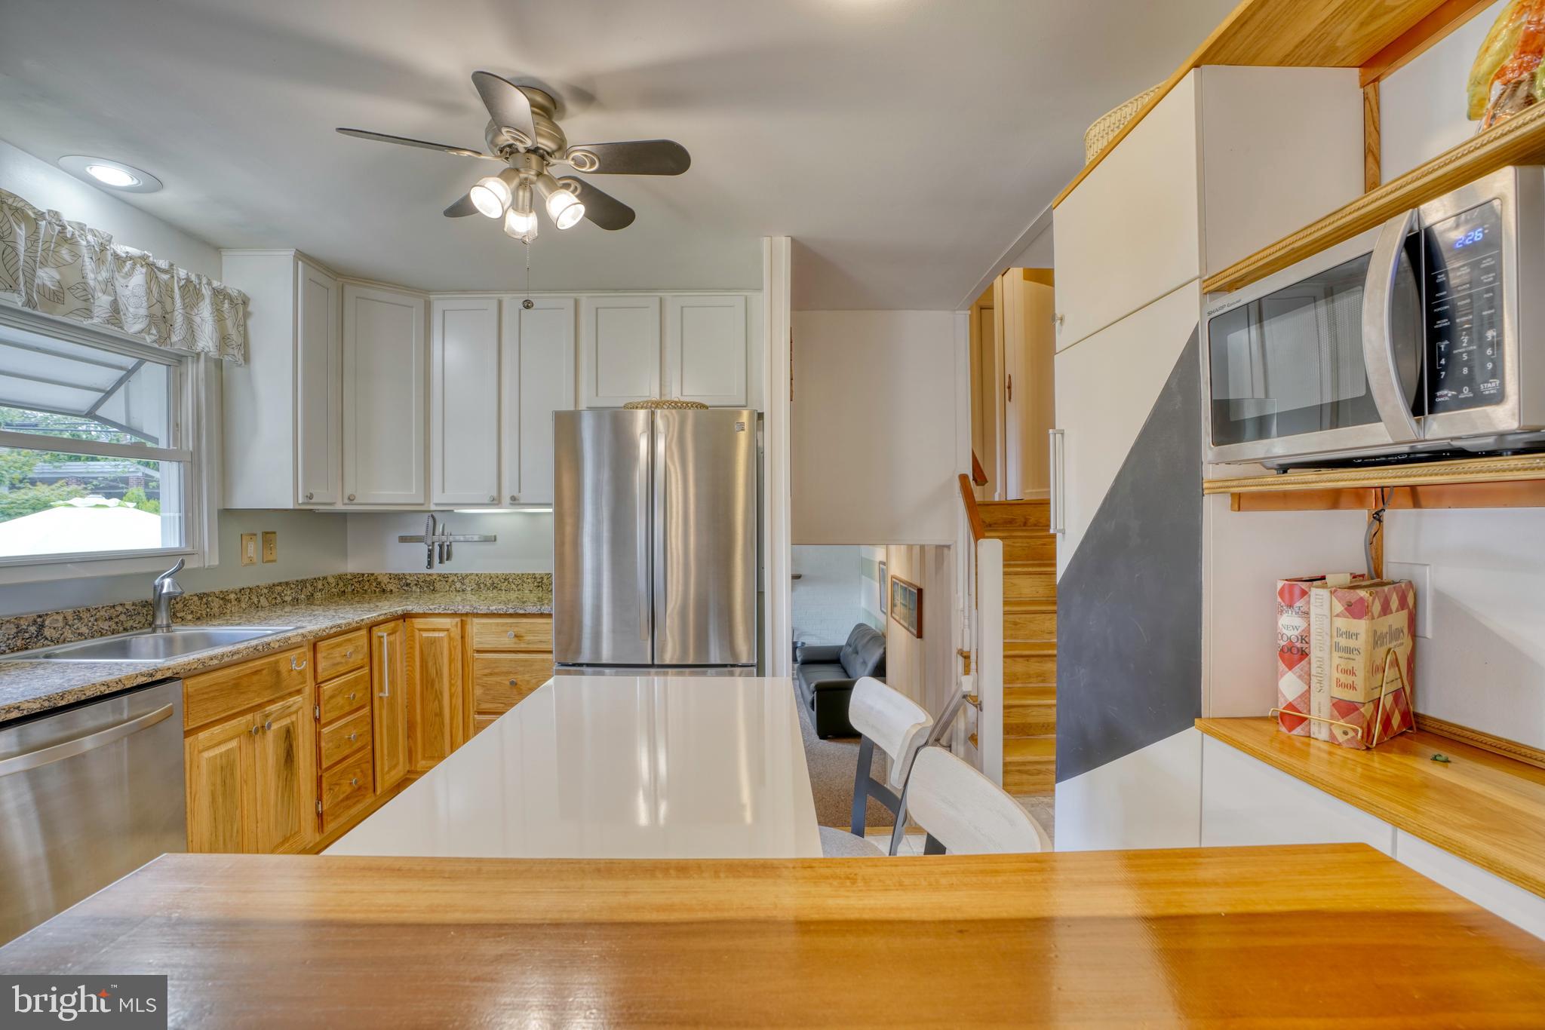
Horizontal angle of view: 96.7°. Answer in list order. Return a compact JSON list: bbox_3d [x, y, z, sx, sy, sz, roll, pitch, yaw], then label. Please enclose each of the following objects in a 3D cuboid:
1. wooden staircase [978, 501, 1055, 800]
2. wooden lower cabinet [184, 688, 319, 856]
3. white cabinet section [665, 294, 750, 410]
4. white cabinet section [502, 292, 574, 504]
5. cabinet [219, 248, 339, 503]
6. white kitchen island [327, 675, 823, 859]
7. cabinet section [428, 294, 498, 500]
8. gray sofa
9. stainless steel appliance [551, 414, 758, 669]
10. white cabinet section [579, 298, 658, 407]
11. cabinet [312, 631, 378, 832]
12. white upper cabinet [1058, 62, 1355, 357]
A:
[{"bbox_3d":[1.440,0.629,3.950,0.900,1.420,1.400,0,0,-1],"label":"wooden staircase"},{"bbox_3d":[-2.055,0.951,2.380,0.580,0.600,0.520,0,0,3],"label":"wooden lower cabinet"},{"bbox_3d":[-0.319,-0.804,3.543,0.400,0.549,0.330,0,0,1],"label":"white cabinet section"},{"bbox_3d":[-1.149,-0.560,3.561,0.358,1.025,0.330,0,0,1],"label":"white cabinet section"},{"bbox_3d":[-2.120,-0.559,2.985,0.320,1.070,0.305,0,0,1],"label":"cabinet"},{"bbox_3d":[-0.255,0.904,1.260,0.650,0.914,1.240,0,0,-1],"label":"white kitchen island"},{"bbox_3d":[-1.518,-0.560,3.569,0.345,1.025,0.330,0,0,1],"label":"cabinet section"},{"bbox_3d":[0.900,2.021,8.720,0.970,0.970,2.120,0,0,-3],"label":"gray sofa"},{"bbox_3d":[-0.465,0.457,3.220,0.836,1.776,0.870,0,0,2],"label":"stainless steel appliance"},{"bbox_3d":[-0.743,-0.802,3.552,0.396,0.548,0.330,0,0,1],"label":"white cabinet section"},{"bbox_3d":[-2.045,0.878,2.830,0.590,0.800,0.380,0,0,3],"label":"cabinet"},{"bbox_3d":[0.888,-0.605,1.510,0.290,0.371,0.615,0,0,-1],"label":"white upper cabinet"}]

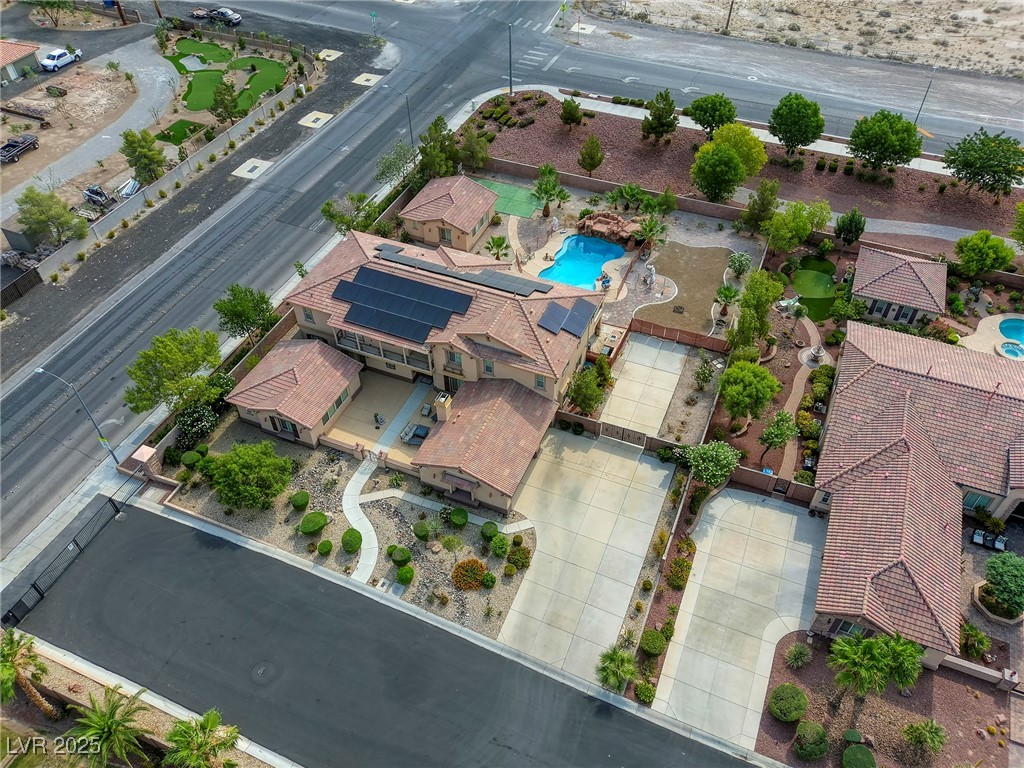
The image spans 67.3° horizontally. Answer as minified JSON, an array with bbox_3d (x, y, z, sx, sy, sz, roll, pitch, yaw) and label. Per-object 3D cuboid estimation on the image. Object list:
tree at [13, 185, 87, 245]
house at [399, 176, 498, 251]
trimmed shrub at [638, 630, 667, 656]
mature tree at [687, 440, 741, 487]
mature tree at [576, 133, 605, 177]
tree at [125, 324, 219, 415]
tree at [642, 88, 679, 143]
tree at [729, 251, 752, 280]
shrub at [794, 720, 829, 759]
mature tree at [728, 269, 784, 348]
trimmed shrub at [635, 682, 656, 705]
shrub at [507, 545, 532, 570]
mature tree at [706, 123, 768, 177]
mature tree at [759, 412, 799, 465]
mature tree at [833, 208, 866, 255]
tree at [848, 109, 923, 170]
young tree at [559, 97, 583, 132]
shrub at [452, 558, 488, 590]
[{"bbox_3d":[-47.782,-17.229,80.018,6.800,5.900,6.800,0,45,0],"label":"tree"},{"bbox_3d":[-6.554,-18.260,81.071,7.990,4.200,7.530,16,48,16],"label":"house"},{"bbox_3d":[9.063,16.559,49.234,1.710,1.200,1.710,0,46,0],"label":"trimmed shrub"},{"bbox_3d":[15.075,6.598,58.202,3.910,4.390,3.910,0,46,0],"label":"mature tree"},{"bbox_3d":[9.171,-26.333,89.140,2.970,5.670,2.970,0,46,0],"label":"mature tree"},{"bbox_3d":[-25.838,-0.229,59.609,6.900,7.900,6.900,17,48,16],"label":"tree"},{"bbox_3d":[18.217,-32.747,94.311,4.200,6.600,4.200,0,45,0],"label":"tree"},{"bbox_3d":[22.675,-11.712,76.609,2.170,3.290,2.170,0,46,0],"label":"tree"},{"bbox_3d":[17.763,21.189,45.759,2.000,2.000,2.000,0,46,0],"label":"shrub"},{"bbox_3d":[20.907,-6.091,66.409,4.000,8.000,4.000,16,48,16],"label":"mature tree"},{"bbox_3d":[8.232,18.917,47.132,1.220,1.250,1.220,0,45,0],"label":"trimmed shrub"},{"bbox_3d":[0.459,11.780,52.245,1.710,1.300,1.710,0,46,0],"label":"shrub"},{"bbox_3d":[25.265,-26.108,87.838,7.400,6.400,7.400,0,45,0],"label":"mature tree"},{"bbox_3d":[19.630,3.944,57.282,2.730,4.730,2.730,17,48,16],"label":"mature tree"},{"bbox_3d":[33.700,-14.937,77.088,2.750,5.900,2.750,0,45,0],"label":"mature tree"},{"bbox_3d":[43.135,-27.979,89.559,7.900,7.110,7.900,0,46,0],"label":"tree"},{"bbox_3d":[7.370,-33.425,95.562,2.720,4.400,2.720,0,46,0],"label":"young tree"},{"bbox_3d":[-2.812,12.758,51.501,2.320,1.050,2.320,0,46,0],"label":"shrub"}]

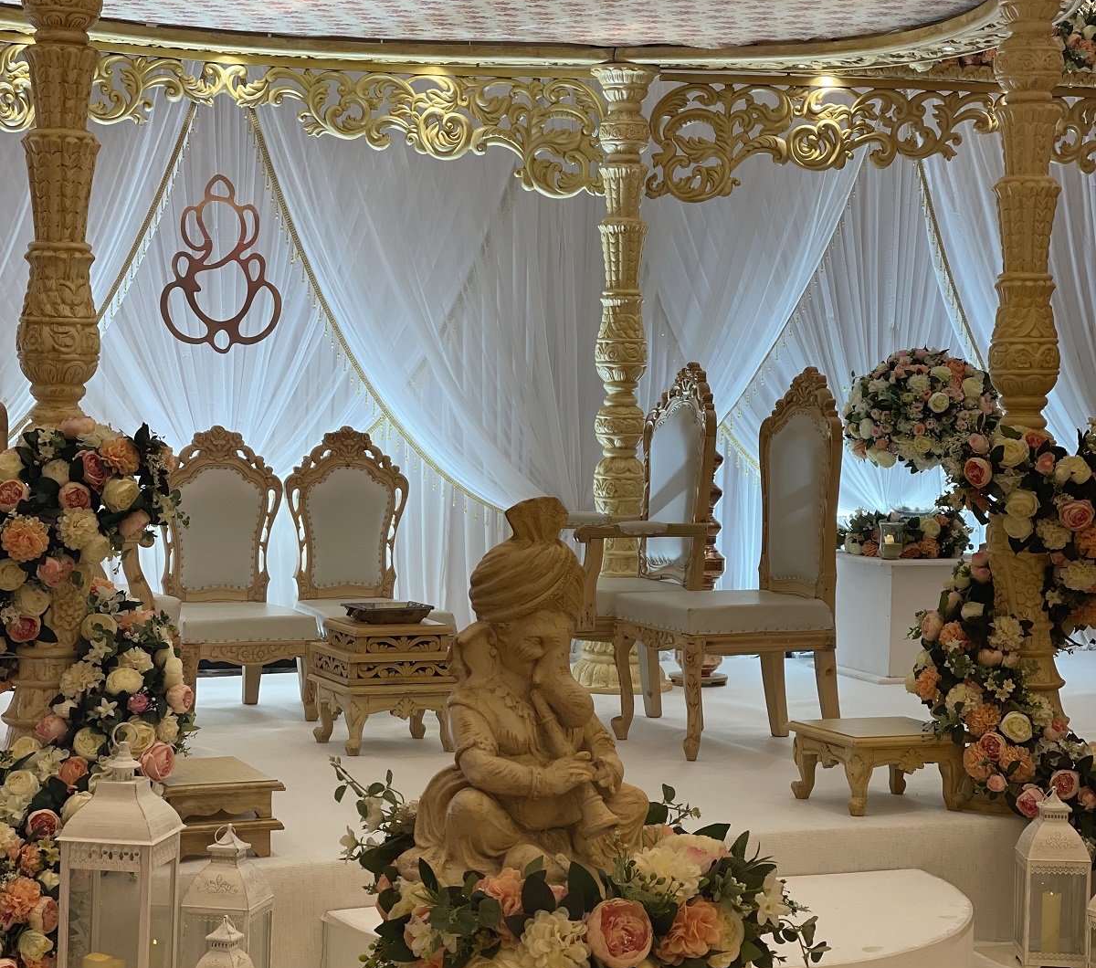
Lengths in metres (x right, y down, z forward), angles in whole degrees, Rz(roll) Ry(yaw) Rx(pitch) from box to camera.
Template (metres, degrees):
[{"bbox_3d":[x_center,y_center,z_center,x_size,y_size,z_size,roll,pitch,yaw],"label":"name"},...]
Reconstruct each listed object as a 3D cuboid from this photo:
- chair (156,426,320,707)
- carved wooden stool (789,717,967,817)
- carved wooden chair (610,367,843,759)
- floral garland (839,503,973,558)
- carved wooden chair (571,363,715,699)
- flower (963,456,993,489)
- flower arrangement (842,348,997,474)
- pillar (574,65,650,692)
[{"bbox_3d":[-1.138,0.314,9.775,0.515,1.040,0.586,-1,3,-21],"label":"chair"},{"bbox_3d":[0.979,0.839,7.998,0.389,0.222,0.389,0,3,-18],"label":"carved wooden stool"},{"bbox_3d":[0.613,0.255,9.105,0.606,1.262,0.535,-1,3,-21],"label":"carved wooden chair"},{"bbox_3d":[1.461,0.203,11.137,0.545,0.192,0.505,1,3,0],"label":"floral garland"},{"bbox_3d":[0.214,0.223,9.531,0.606,1.273,0.566,-1,3,-21],"label":"carved wooden chair"},{"bbox_3d":[1.236,-0.031,7.757,0.081,0.089,0.071,2,4,30],"label":"flower"},{"bbox_3d":[1.570,-0.301,11.210,0.626,0.515,0.626,1,3,0],"label":"flower arrangement"},{"bbox_3d":[0.311,-0.426,10.699,0.394,2.444,0.394,1,3,0],"label":"pillar"}]

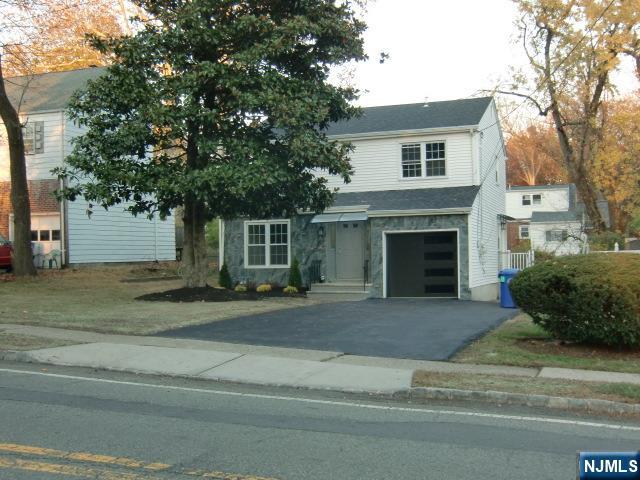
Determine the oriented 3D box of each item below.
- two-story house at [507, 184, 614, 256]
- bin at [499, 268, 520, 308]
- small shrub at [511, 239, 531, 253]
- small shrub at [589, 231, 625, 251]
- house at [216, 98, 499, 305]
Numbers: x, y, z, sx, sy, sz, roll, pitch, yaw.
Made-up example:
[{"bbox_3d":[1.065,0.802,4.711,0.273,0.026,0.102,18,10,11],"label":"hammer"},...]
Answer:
[{"bbox_3d":[19.756,-1.657,64.500,11.300,6.800,9.500,-2,-2,20],"label":"two-story house"},{"bbox_3d":[5.347,1.364,20.800,0.620,1.100,0.720,-2,-2,20],"label":"bin"},{"bbox_3d":[16.268,0.609,60.000,1.650,1.400,1.500,-2,-2,20],"label":"small shrub"},{"bbox_3d":[19.371,0.270,50.000,2.400,1.800,2.000,-2,-2,20],"label":"small shrub"},{"bbox_3d":[2.565,-1.764,30.504,9.040,8.000,12.020,-2,-2,20],"label":"house"}]

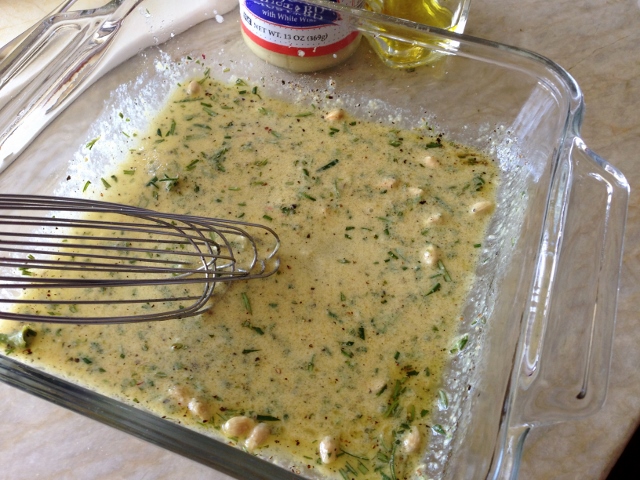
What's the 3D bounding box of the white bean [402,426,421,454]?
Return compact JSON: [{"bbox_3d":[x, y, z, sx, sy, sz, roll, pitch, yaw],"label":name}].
[{"bbox_3d":[0.034,0.074,0.225,0.006,0.006,0.011,22,57,16],"label":"white bean"}]

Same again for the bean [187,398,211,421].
[{"bbox_3d":[-0.046,0.064,0.230,0.008,0.007,0.012,-37,63,-23],"label":"bean"}]

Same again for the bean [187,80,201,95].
[{"bbox_3d":[-0.069,-0.083,0.332,0.007,0.007,0.011,16,57,10],"label":"bean"}]

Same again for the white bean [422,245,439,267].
[{"bbox_3d":[0.049,0.007,0.271,0.008,0.007,0.013,15,56,9],"label":"white bean"}]

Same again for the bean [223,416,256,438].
[{"bbox_3d":[-0.030,0.069,0.226,0.014,0.008,0.009,-10,56,-8],"label":"bean"}]

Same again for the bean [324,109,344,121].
[{"bbox_3d":[0.008,-0.067,0.329,0.011,0.006,0.007,-14,55,-9],"label":"bean"}]

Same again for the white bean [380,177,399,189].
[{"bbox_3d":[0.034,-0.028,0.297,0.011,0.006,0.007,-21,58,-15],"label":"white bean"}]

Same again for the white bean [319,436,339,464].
[{"bbox_3d":[0.003,0.077,0.224,0.007,0.006,0.011,5,54,4],"label":"white bean"}]

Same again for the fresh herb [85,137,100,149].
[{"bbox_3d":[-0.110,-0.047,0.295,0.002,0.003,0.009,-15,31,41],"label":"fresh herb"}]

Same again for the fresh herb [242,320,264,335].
[{"bbox_3d":[-0.028,0.037,0.253,0.010,0.002,0.004,22,57,16],"label":"fresh herb"}]

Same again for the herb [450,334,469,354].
[{"bbox_3d":[0.056,0.042,0.244,0.011,0.002,0.004,-52,27,10],"label":"herb"}]

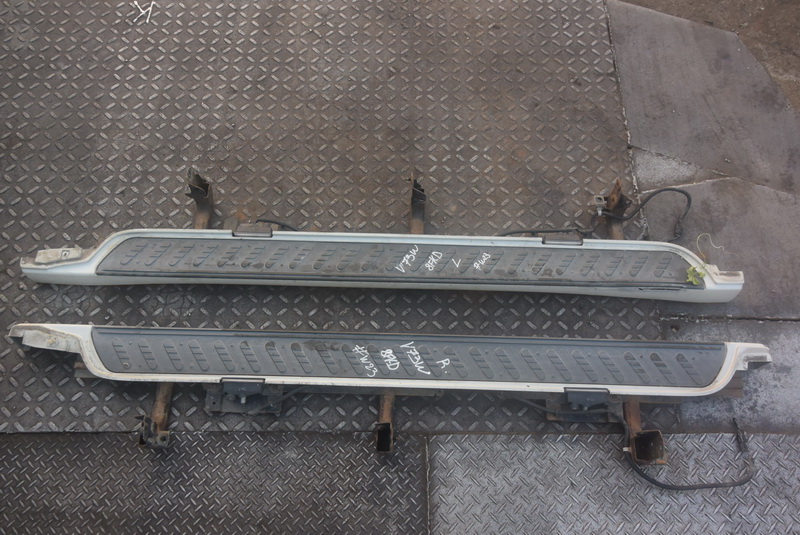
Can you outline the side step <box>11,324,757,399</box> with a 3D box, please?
[{"bbox_3d":[-0.026,0.239,1.594,1.869,0.090,0.143,2,65,0],"label":"side step"}]

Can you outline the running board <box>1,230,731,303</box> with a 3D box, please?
[{"bbox_3d":[-0.045,-0.002,1.704,1.867,0.090,0.140,2,65,0],"label":"running board"}]

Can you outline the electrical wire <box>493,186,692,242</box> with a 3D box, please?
[{"bbox_3d":[0.531,-0.152,1.802,0.539,0.085,0.140,2,65,0],"label":"electrical wire"}]

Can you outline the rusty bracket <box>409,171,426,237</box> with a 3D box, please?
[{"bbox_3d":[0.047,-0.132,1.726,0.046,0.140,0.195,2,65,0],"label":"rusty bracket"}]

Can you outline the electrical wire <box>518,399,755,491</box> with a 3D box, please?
[{"bbox_3d":[0.564,0.420,1.540,0.555,0.092,0.194,2,65,0],"label":"electrical wire"}]

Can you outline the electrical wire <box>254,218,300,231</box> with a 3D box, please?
[{"bbox_3d":[-0.333,-0.119,1.760,0.128,0.030,0.025,2,65,0],"label":"electrical wire"}]

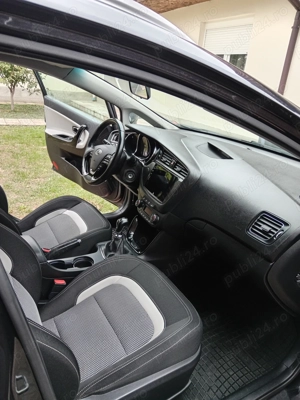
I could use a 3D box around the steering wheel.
[{"bbox_3d":[-0.241,-0.248,1.664,0.100,0.370,0.375,19,8,-35],"label":"steering wheel"}]

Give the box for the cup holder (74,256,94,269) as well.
[{"bbox_3d":[-0.277,0.287,1.303,0.086,0.060,0.086,-6,21,-29],"label":"cup holder"}]

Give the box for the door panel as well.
[{"bbox_3d":[-0.562,-0.414,2.439,0.920,0.690,0.120,18,23,34],"label":"door panel"}]

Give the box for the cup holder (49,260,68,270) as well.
[{"bbox_3d":[-0.366,0.288,1.250,0.085,0.060,0.085,-6,21,-29],"label":"cup holder"}]

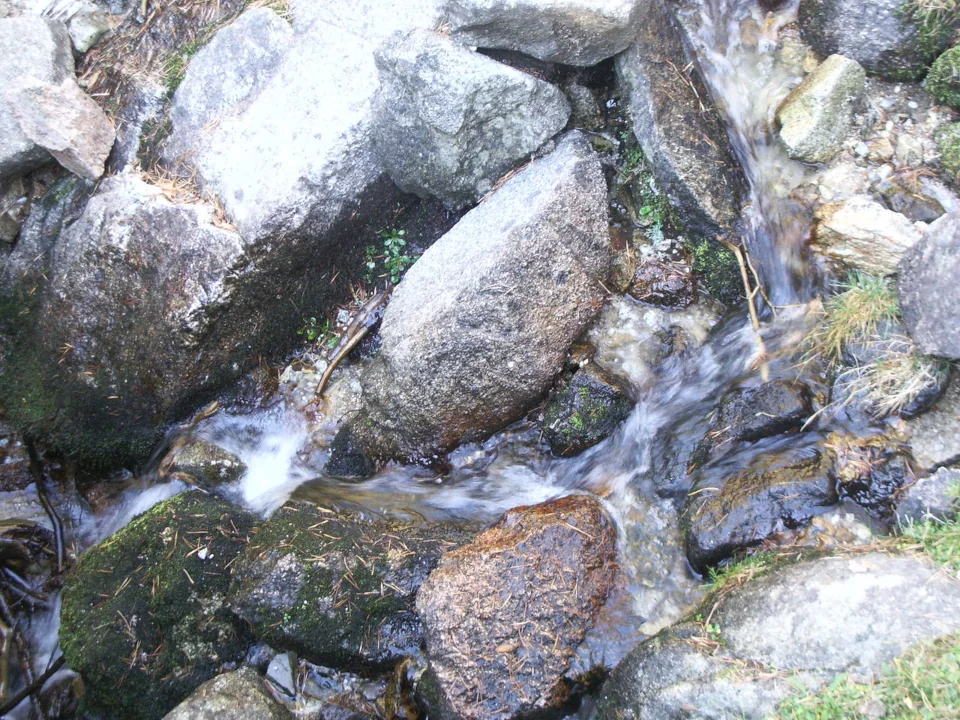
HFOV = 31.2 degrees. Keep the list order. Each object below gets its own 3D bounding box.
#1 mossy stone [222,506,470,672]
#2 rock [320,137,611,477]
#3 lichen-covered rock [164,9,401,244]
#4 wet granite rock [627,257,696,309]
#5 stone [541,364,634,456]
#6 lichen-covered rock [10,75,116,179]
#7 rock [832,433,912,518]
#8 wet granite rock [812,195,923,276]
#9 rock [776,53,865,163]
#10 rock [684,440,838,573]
[{"bbox_3d":[-0.185,0.327,2.480,0.365,0.190,0.260,0,44,0],"label":"mossy stone"},{"bbox_3d":[-0.005,-0.095,3.050,0.300,0.350,0.650,29,67,29],"label":"rock"},{"bbox_3d":[-0.335,-0.392,2.900,0.380,0.340,0.340,-22,48,-21],"label":"lichen-covered rock"},{"bbox_3d":[0.334,-0.142,3.160,0.125,0.075,0.100,-7,41,-8],"label":"wet granite rock"},{"bbox_3d":[0.191,0.087,3.020,0.155,0.135,0.140,-13,43,-15],"label":"stone"},{"bbox_3d":[-0.781,-0.431,3.200,0.185,0.145,0.165,13,43,15],"label":"lichen-covered rock"},{"bbox_3d":[0.589,0.173,2.580,0.120,0.100,0.125,0,44,0],"label":"rock"},{"bbox_3d":[0.713,-0.227,3.140,0.200,0.115,0.150,13,43,15],"label":"wet granite rock"},{"bbox_3d":[0.598,-0.443,3.020,0.130,0.140,0.210,18,47,18],"label":"rock"},{"bbox_3d":[0.417,0.217,2.550,0.240,0.150,0.170,-18,47,-18],"label":"rock"}]

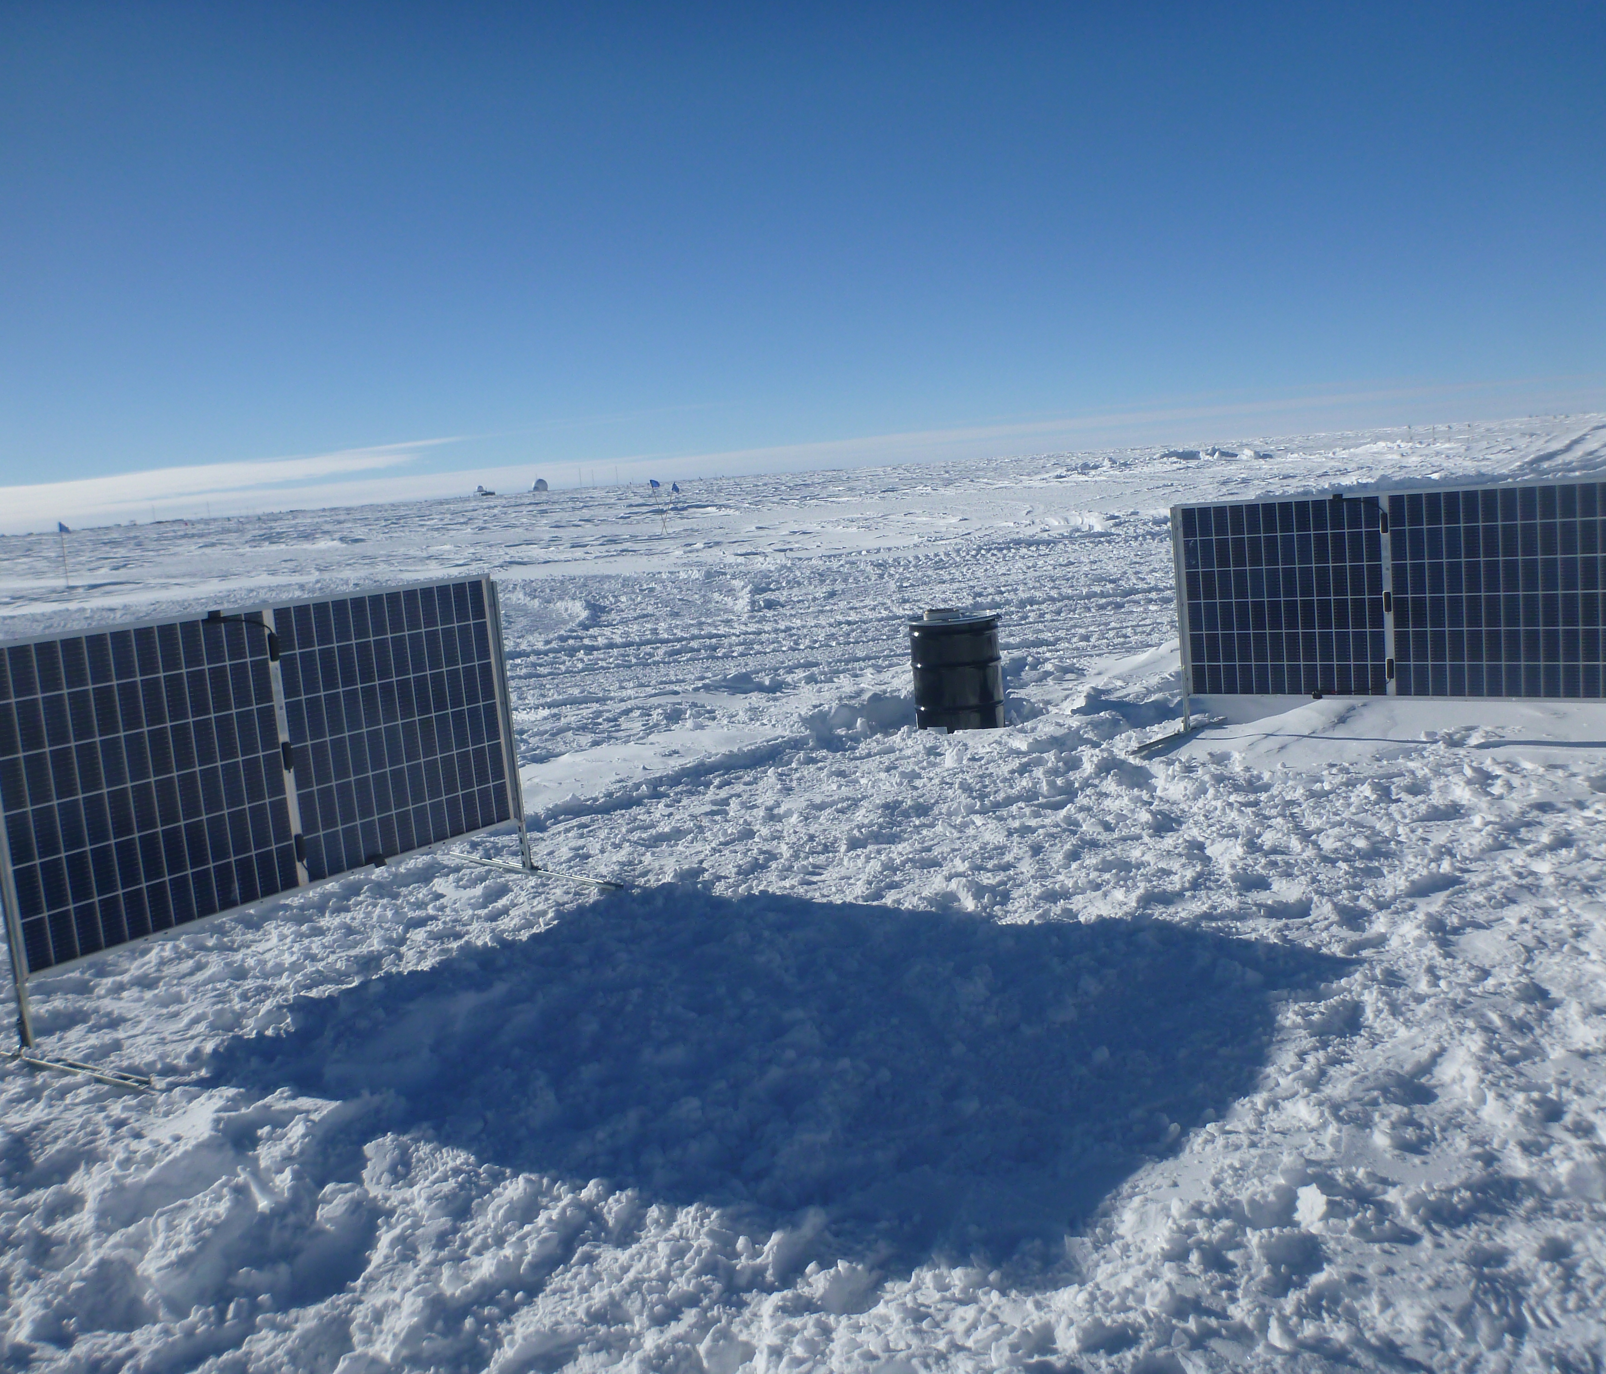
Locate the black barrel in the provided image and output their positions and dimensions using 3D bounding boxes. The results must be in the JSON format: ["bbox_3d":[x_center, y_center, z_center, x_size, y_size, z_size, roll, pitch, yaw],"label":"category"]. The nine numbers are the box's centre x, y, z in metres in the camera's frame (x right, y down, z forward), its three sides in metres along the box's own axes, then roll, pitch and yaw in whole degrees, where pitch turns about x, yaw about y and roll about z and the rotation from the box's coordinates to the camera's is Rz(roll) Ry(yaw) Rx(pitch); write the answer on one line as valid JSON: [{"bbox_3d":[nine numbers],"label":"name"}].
[{"bbox_3d":[1.025,0.000,9.740,0.590,0.860,0.590,-4,8,6],"label":"black barrel"}]

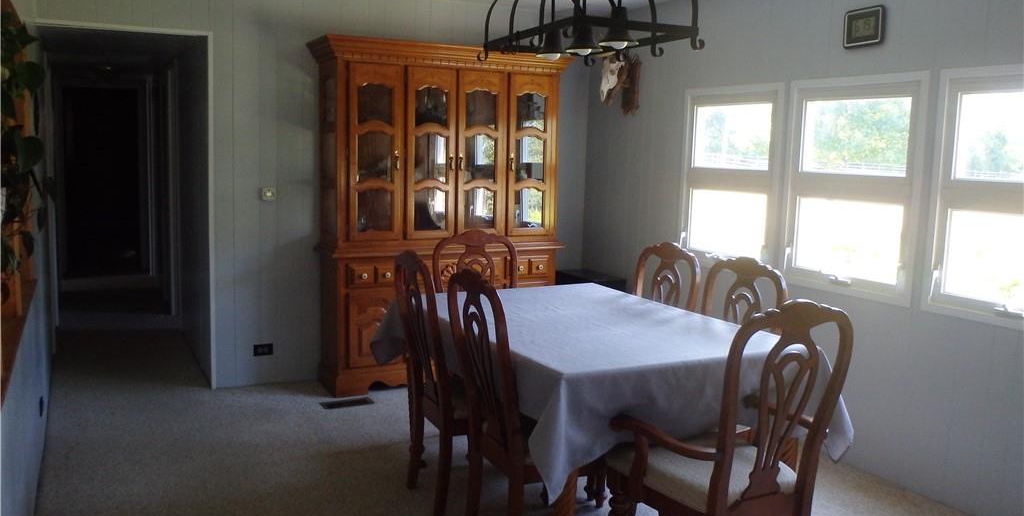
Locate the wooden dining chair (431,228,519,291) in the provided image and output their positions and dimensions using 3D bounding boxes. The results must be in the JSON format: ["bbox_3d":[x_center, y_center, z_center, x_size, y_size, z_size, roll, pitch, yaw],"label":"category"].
[{"bbox_3d":[-0.088,0.393,4.065,0.550,1.029,0.613,-2,8,-27],"label":"wooden dining chair"}]

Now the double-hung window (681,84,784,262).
[{"bbox_3d":[1.195,-0.433,4.585,0.078,1.008,0.771,-2,8,-27],"label":"double-hung window"}]

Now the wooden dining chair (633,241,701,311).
[{"bbox_3d":[0.458,0.451,3.704,0.606,1.029,0.493,-2,8,-27],"label":"wooden dining chair"}]

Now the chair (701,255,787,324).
[{"bbox_3d":[0.696,0.514,3.247,0.606,1.029,0.494,-2,8,-27],"label":"chair"}]

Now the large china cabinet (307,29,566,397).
[{"bbox_3d":[-0.421,-0.246,5.112,1.571,2.021,0.444,-2,8,-27],"label":"large china cabinet"}]

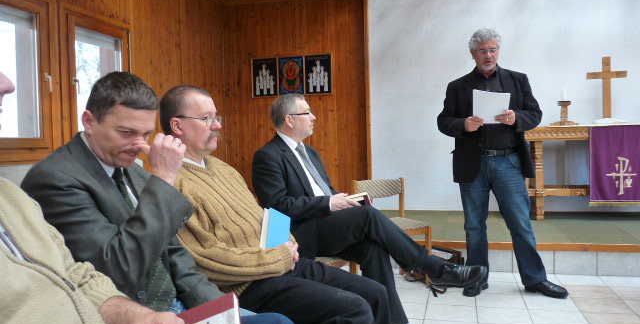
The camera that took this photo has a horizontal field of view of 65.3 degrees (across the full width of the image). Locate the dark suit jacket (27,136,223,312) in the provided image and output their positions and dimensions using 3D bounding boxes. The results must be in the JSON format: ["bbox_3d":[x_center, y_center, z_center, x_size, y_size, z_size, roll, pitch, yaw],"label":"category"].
[{"bbox_3d":[-0.540,0.213,1.400,0.480,0.600,0.550,-1,2,20],"label":"dark suit jacket"}]

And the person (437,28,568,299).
[{"bbox_3d":[1.226,0.004,3.316,0.830,1.786,0.480,-1,2,18],"label":"person"}]

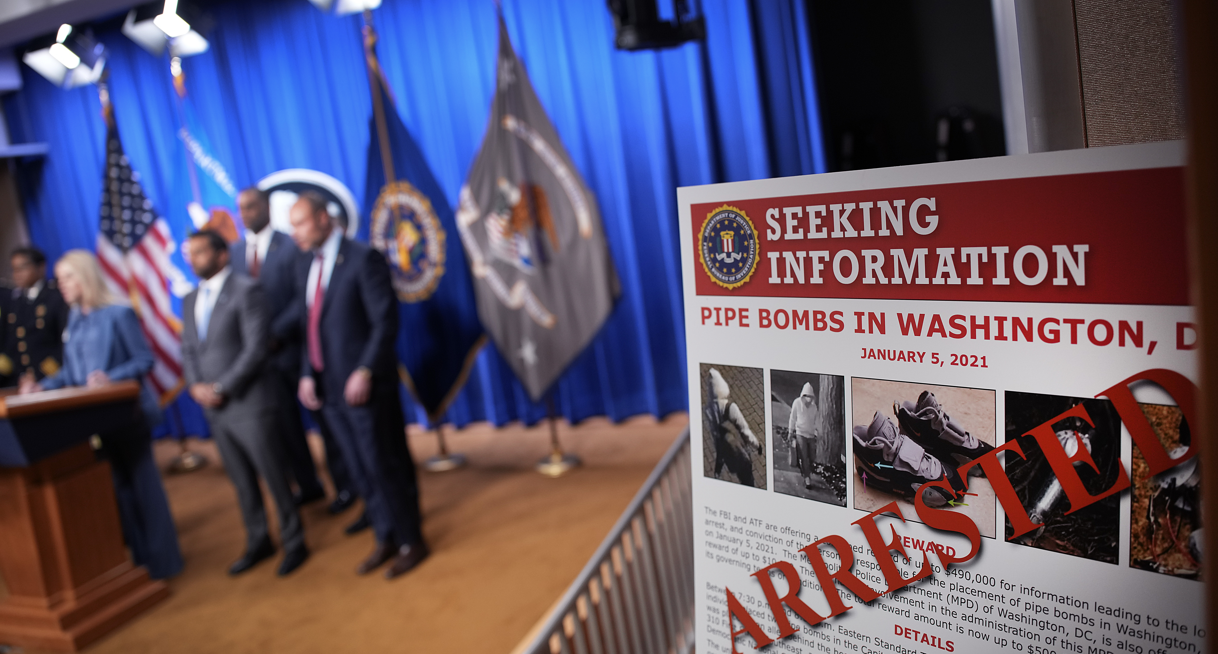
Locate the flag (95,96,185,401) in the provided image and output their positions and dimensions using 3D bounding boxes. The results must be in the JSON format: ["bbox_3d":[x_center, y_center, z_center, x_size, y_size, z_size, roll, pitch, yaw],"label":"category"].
[{"bbox_3d":[-3.669,-0.559,7.280,0.640,2.330,0.360,-5,9,25],"label":"flag"}]

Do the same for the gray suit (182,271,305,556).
[{"bbox_3d":[-1.882,0.458,4.806,0.530,1.420,0.360,-6,9,21],"label":"gray suit"}]

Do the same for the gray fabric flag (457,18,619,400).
[{"bbox_3d":[-0.430,-0.644,5.460,0.950,2.200,0.300,-5,9,25],"label":"gray fabric flag"}]

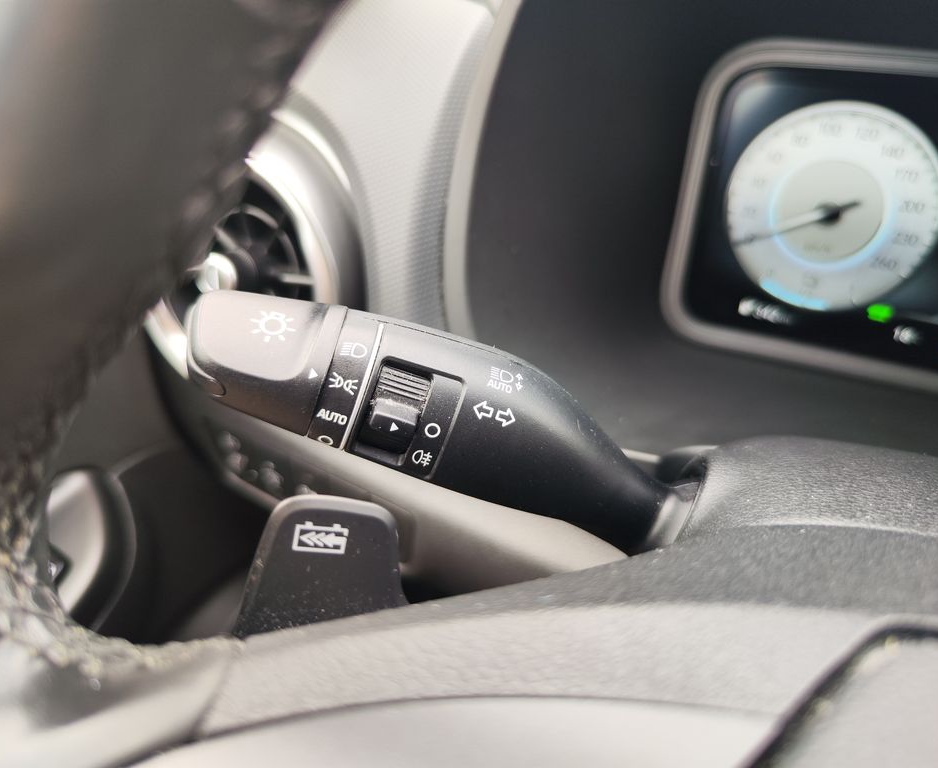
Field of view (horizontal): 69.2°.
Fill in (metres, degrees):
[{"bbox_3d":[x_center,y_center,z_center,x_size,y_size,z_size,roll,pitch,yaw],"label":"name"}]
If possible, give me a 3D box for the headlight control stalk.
[{"bbox_3d":[-0.009,0.005,0.170,0.126,0.036,0.032,18,8,0],"label":"headlight control stalk"}]

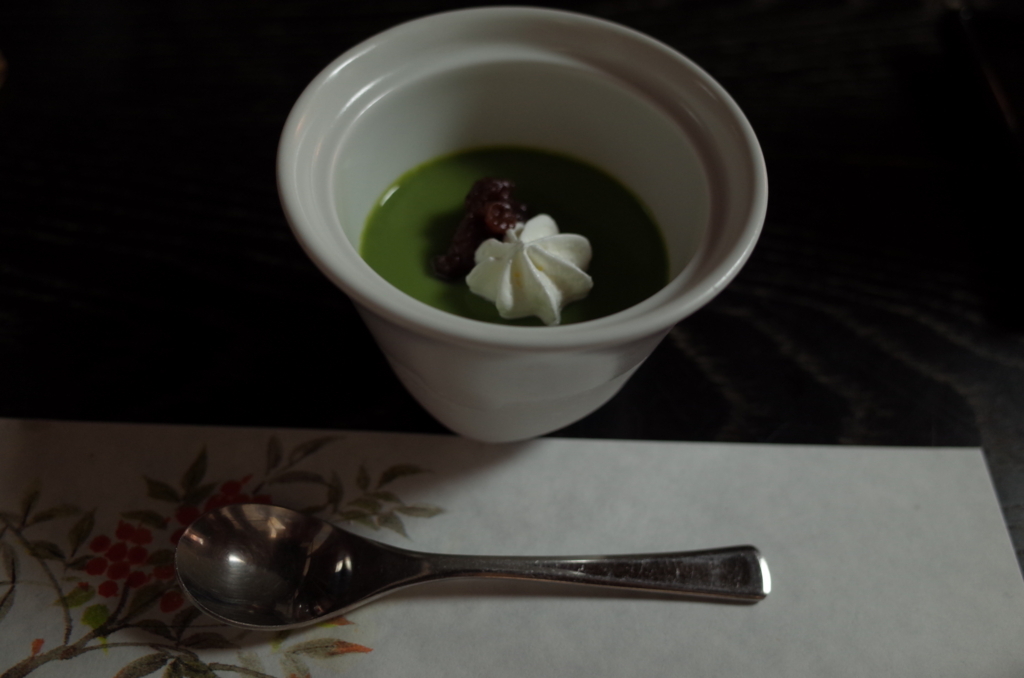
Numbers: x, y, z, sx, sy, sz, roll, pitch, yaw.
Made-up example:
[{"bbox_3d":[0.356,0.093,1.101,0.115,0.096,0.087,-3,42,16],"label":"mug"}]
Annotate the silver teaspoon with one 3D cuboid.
[{"bbox_3d":[-0.007,0.049,0.171,0.128,0.016,0.026,1,56,-3],"label":"silver teaspoon"}]

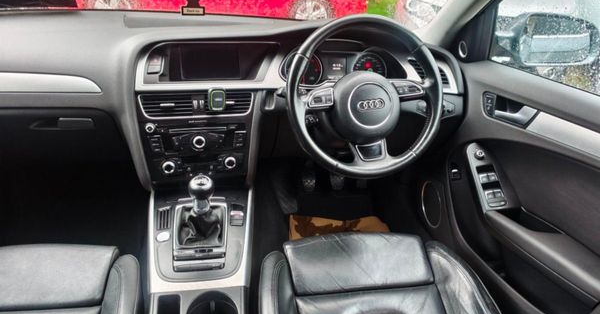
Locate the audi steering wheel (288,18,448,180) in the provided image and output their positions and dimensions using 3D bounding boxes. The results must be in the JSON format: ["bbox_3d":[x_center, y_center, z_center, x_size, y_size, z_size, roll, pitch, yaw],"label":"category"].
[{"bbox_3d":[0.153,-0.138,0.935,0.375,0.372,0.100,-5,1,-10],"label":"audi steering wheel"}]

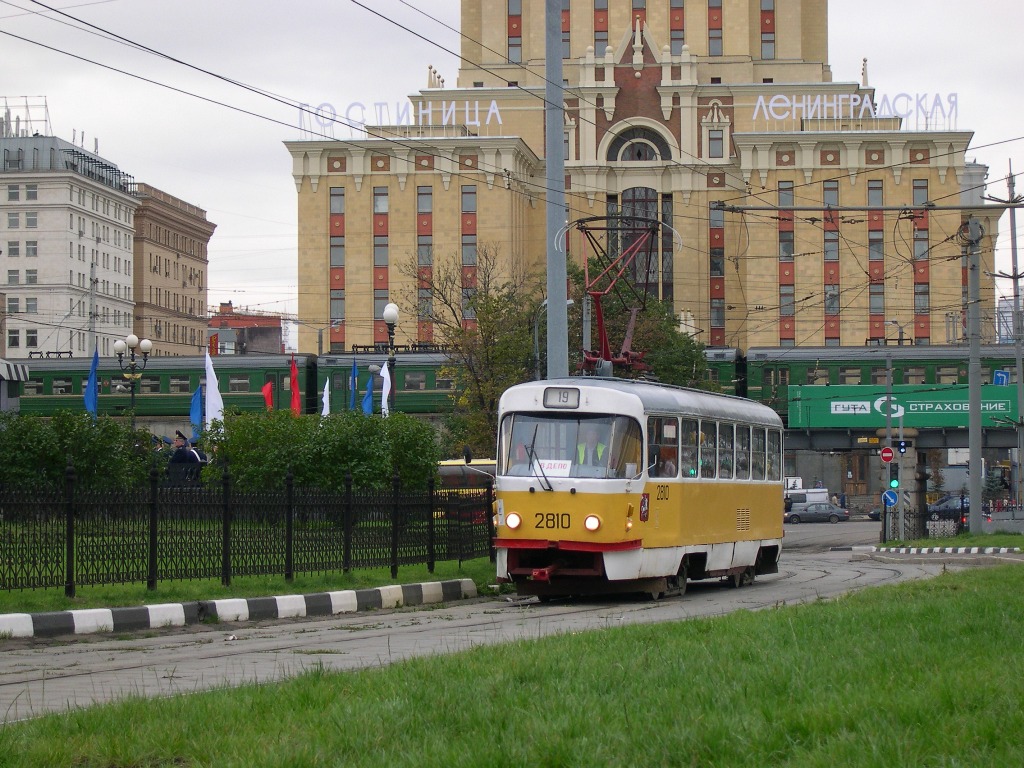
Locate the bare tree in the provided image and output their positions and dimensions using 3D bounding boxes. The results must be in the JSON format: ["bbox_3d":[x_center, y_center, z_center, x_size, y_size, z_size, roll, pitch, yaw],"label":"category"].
[{"bbox_3d":[-1.457,0.011,117.845,5.000,9.930,5.000,0,-2,0],"label":"bare tree"}]

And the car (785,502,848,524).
[{"bbox_3d":[20.587,8.766,228.000,4.450,1.420,1.750,0,-2,-9],"label":"car"}]

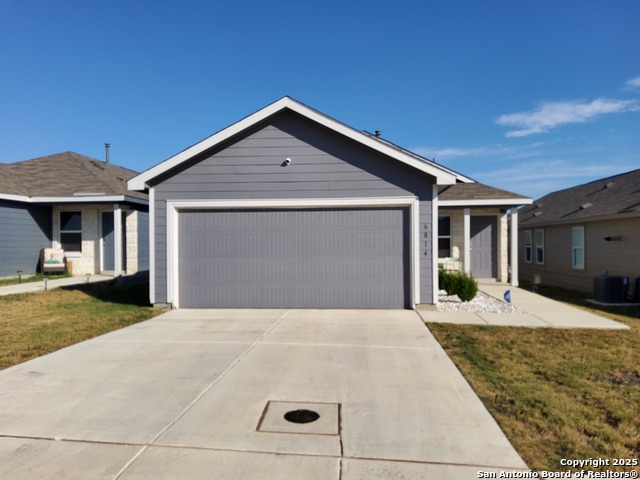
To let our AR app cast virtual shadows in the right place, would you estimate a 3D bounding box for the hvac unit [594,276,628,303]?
[{"bbox_3d":[8.334,1.384,13.790,0.680,0.750,0.680,0,0,5],"label":"hvac unit"}]

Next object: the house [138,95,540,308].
[{"bbox_3d":[1.594,-1.035,17.226,9.700,4.950,15.700,0,0,5],"label":"house"}]

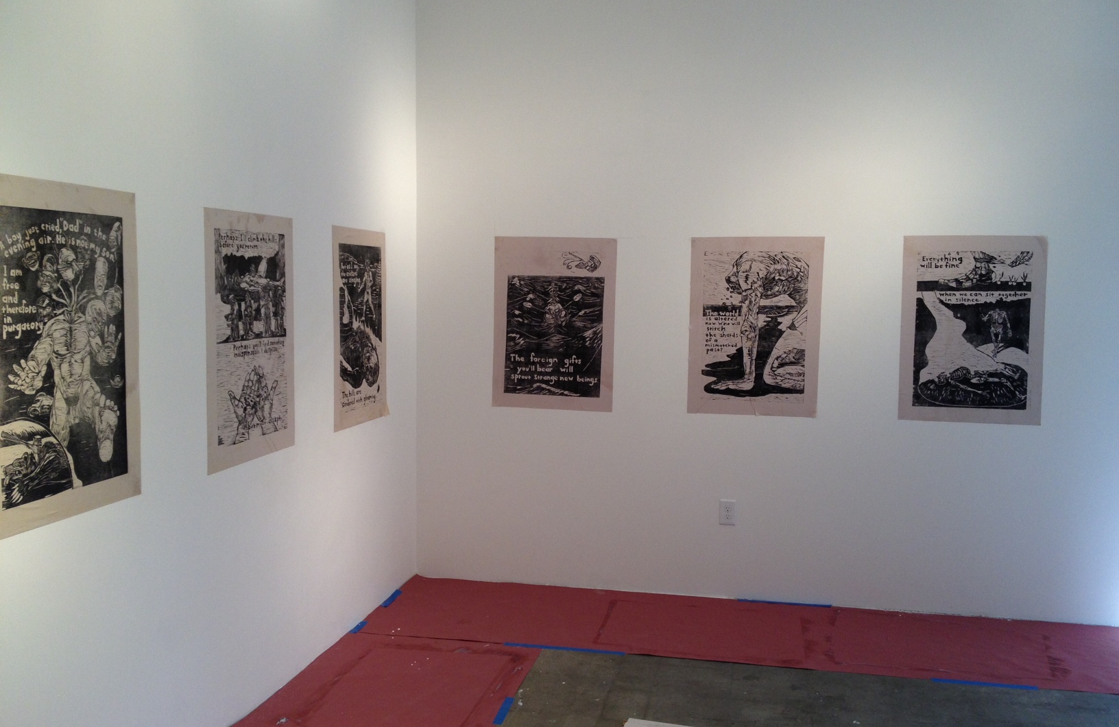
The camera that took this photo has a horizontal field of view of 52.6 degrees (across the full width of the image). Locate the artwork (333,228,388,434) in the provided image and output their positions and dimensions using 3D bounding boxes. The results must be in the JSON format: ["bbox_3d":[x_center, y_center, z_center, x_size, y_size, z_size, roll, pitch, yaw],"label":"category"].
[{"bbox_3d":[-0.910,-0.166,5.196,0.010,0.890,0.644,1,4,12],"label":"artwork"}]

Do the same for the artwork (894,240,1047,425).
[{"bbox_3d":[1.967,-0.158,5.397,0.644,0.890,0.010,1,4,12],"label":"artwork"}]

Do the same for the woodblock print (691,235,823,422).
[{"bbox_3d":[0.965,-0.180,5.603,0.644,0.890,0.010,1,4,12],"label":"woodblock print"}]

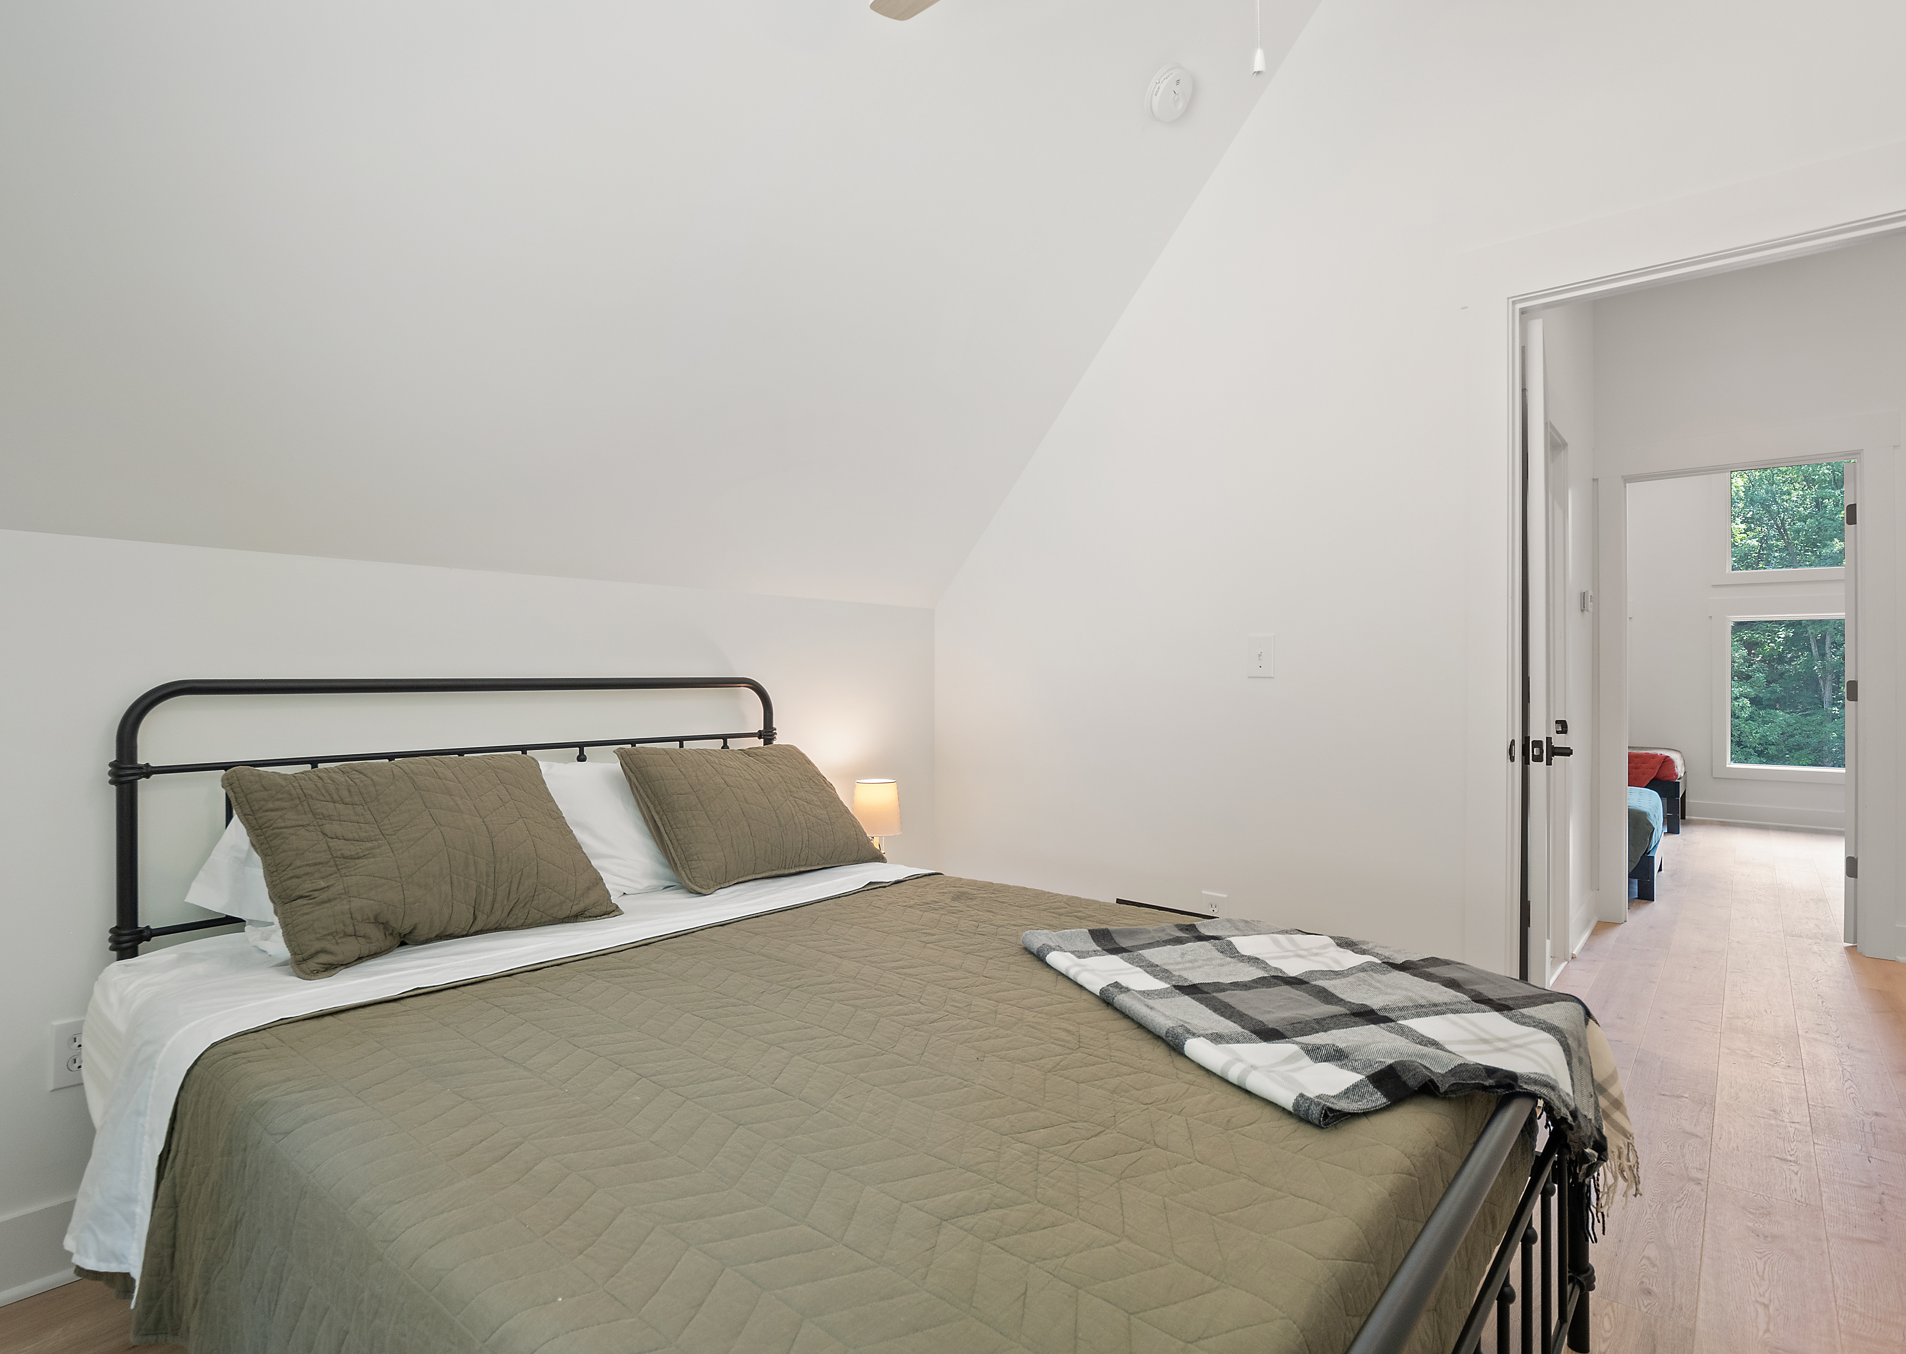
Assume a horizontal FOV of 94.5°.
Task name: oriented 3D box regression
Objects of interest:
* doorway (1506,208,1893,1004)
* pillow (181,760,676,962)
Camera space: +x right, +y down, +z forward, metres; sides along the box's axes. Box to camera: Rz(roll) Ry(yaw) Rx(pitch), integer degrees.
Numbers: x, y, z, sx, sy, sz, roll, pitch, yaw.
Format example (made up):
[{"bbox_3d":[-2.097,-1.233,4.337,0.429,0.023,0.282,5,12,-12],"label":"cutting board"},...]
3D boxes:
[{"bbox_3d":[1.812,0.098,2.083,0.800,2.075,0.130,0,0,37],"label":"doorway"},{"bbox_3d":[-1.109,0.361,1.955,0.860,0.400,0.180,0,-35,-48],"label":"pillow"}]

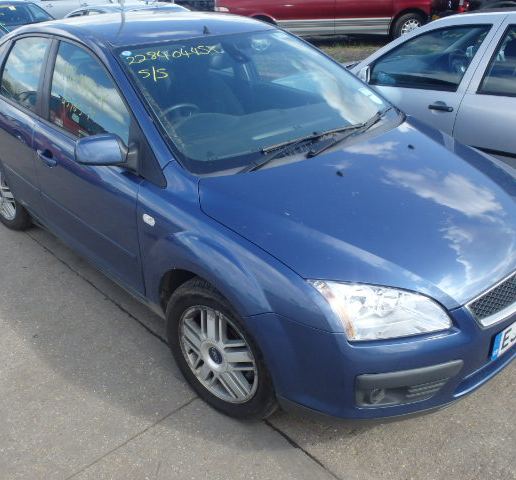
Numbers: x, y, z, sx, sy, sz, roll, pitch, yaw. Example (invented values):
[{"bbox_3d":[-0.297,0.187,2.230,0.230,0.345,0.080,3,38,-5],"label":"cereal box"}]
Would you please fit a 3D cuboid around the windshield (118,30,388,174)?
[{"bbox_3d":[0.018,-0.779,2.692,1.420,0.180,1.049,-22,59,-36],"label":"windshield"}]

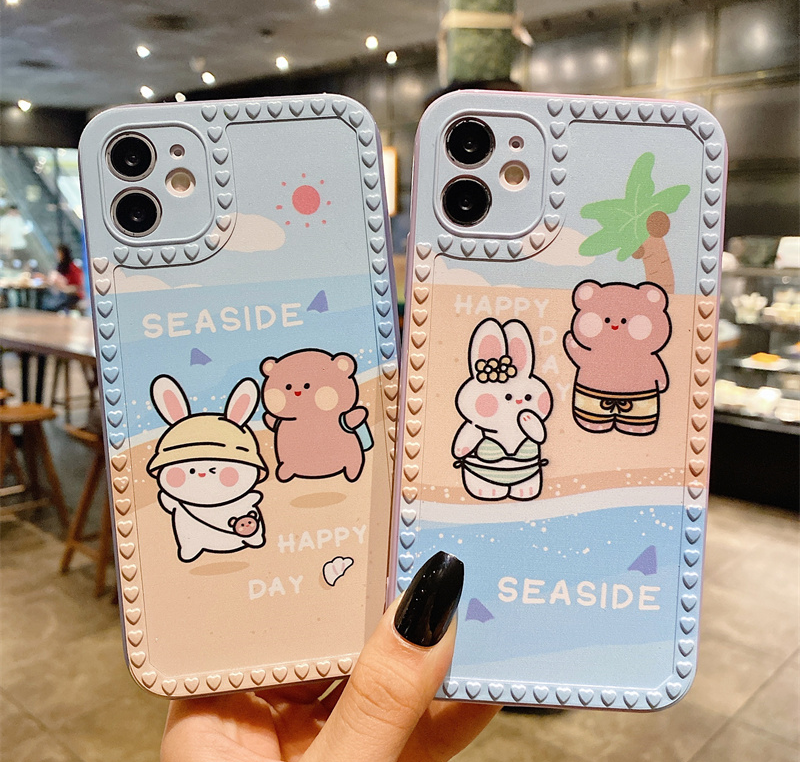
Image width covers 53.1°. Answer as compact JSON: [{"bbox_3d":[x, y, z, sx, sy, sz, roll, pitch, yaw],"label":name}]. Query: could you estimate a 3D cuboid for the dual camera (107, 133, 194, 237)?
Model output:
[{"bbox_3d":[-0.065,-0.052,0.211,0.024,0.028,0.004,-5,0,-5],"label":"dual camera"}]

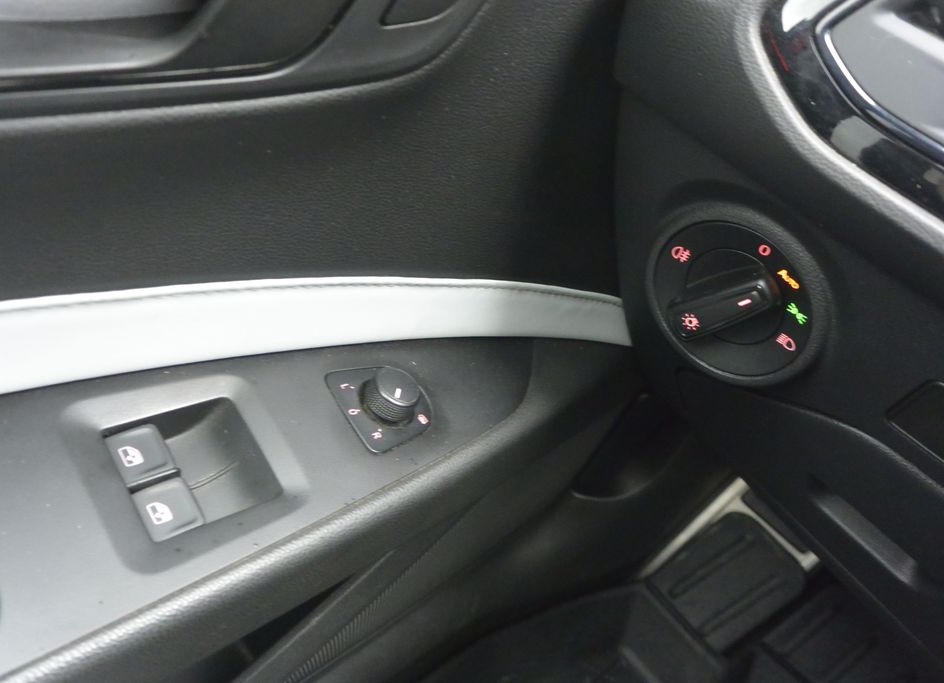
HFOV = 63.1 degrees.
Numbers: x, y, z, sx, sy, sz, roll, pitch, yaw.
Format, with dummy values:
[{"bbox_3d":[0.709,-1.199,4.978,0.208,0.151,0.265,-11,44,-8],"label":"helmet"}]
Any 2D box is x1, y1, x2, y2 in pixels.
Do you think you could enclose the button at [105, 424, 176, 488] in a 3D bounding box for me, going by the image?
[{"bbox_3d":[-0.121,0.043,0.280,0.019,0.008,0.021,-15,59,-49],"label":"button"}]

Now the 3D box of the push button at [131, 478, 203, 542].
[{"bbox_3d":[-0.108,0.061,0.271,0.019,0.008,0.021,-15,59,-49],"label":"push button"}]

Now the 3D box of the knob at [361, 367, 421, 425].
[{"bbox_3d":[-0.037,0.025,0.361,0.024,0.013,0.024,23,36,-19],"label":"knob"}]

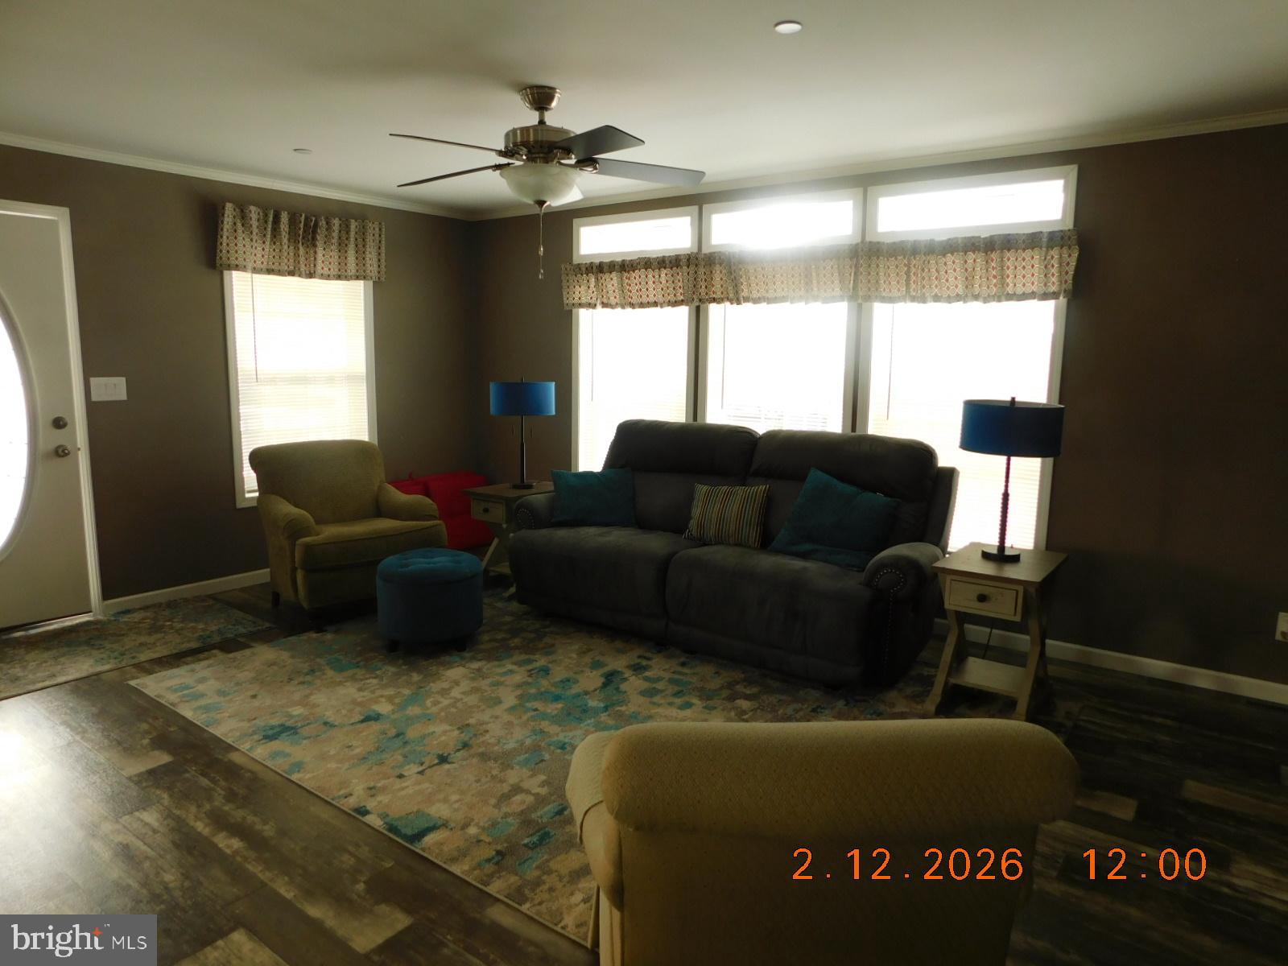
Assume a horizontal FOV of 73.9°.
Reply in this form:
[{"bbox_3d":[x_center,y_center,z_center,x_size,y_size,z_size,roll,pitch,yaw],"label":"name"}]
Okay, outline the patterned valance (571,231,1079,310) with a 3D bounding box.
[{"bbox_3d":[0.703,-1.149,4.828,3.130,0.300,0.110,7,11,37],"label":"patterned valance"}]

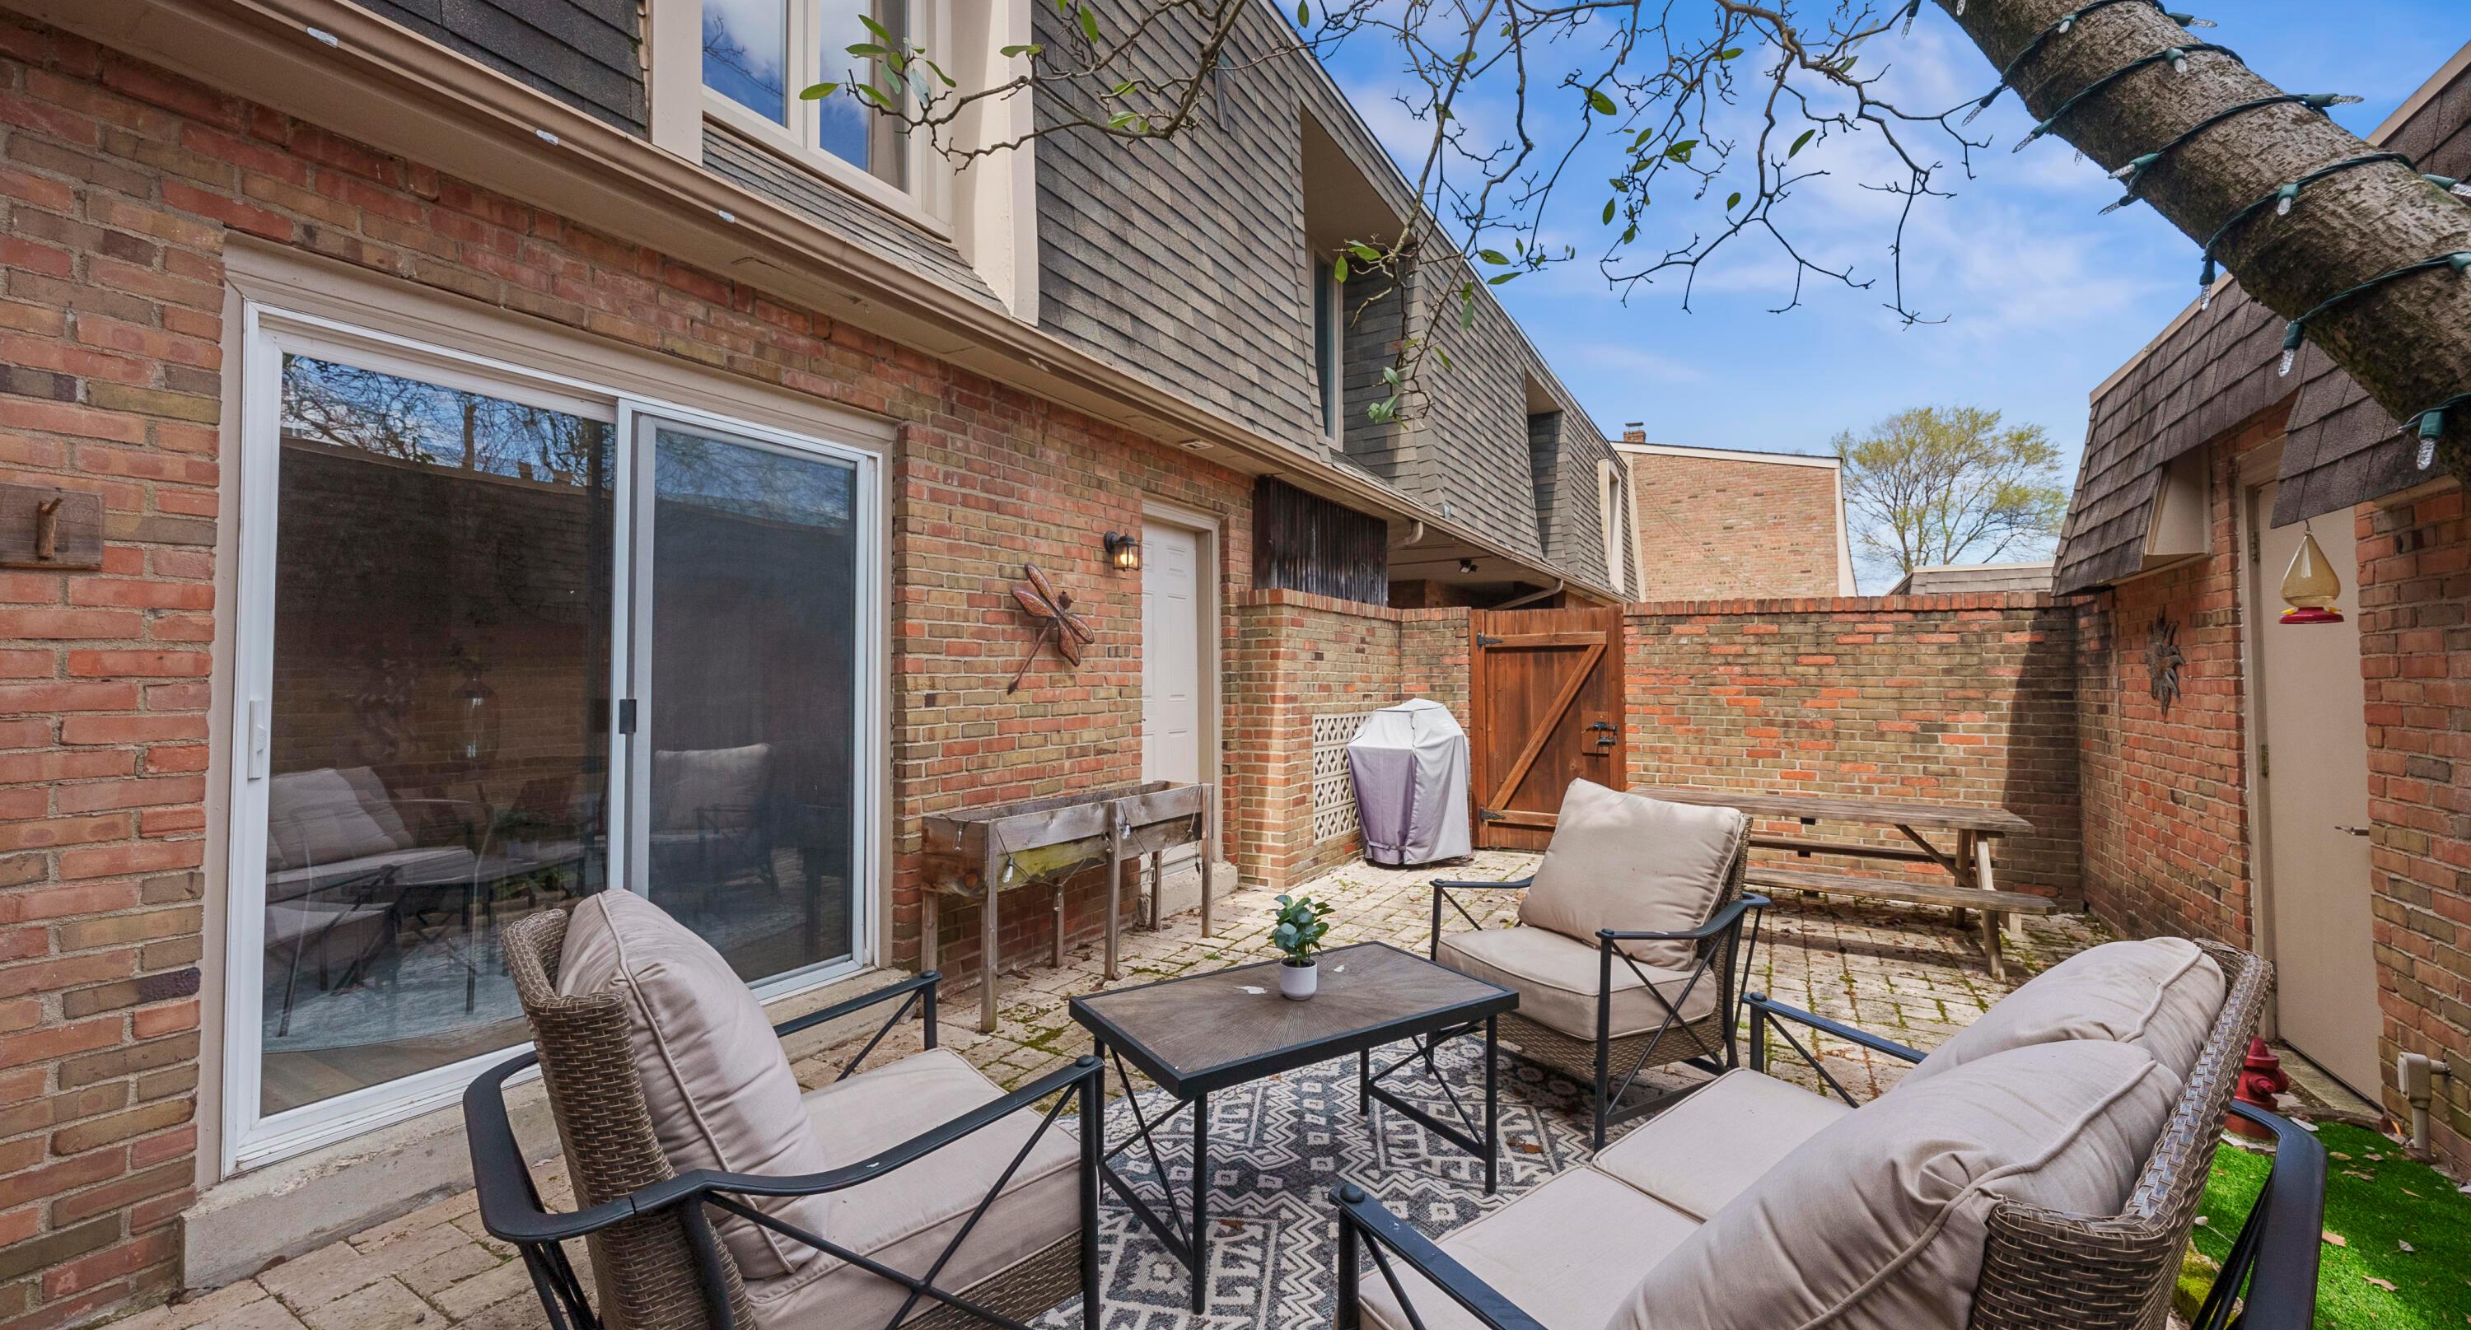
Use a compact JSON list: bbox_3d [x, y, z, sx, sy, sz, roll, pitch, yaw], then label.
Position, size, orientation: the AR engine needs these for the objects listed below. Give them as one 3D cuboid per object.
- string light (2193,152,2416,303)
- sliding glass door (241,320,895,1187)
[{"bbox_3d":[0.867,-0.355,0.780,0.140,0.100,0.110,-1,-1,34],"label":"string light"},{"bbox_3d":[-1.882,0.166,3.018,0.110,2.030,1.800,-1,-1,31],"label":"sliding glass door"}]

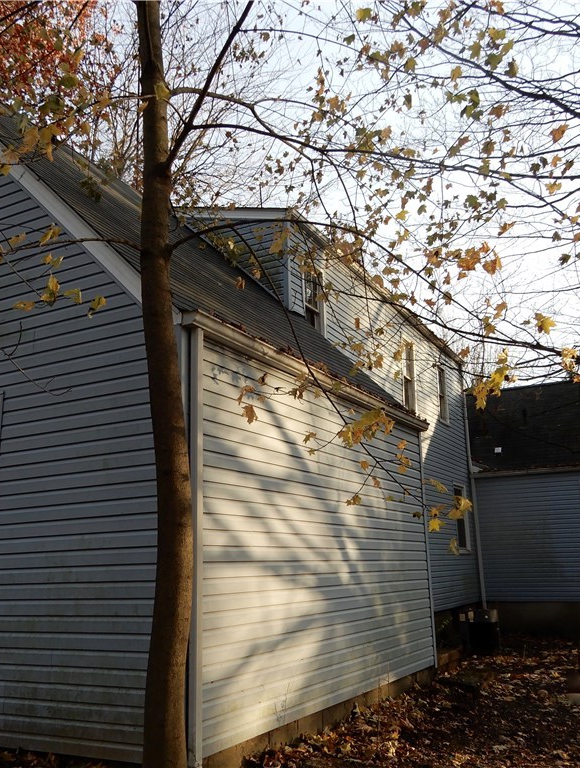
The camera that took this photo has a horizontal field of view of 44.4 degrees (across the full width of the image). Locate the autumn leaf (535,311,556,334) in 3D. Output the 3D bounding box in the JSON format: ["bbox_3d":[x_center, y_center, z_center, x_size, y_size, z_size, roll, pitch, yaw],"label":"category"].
[{"bbox_3d":[1.349,-0.320,3.750,0.110,0.110,0.045,-7,-16,20],"label":"autumn leaf"}]

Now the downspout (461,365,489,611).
[{"bbox_3d":[4.301,2.297,16.556,0.070,5.720,0.080,-9,-17,27],"label":"downspout"}]

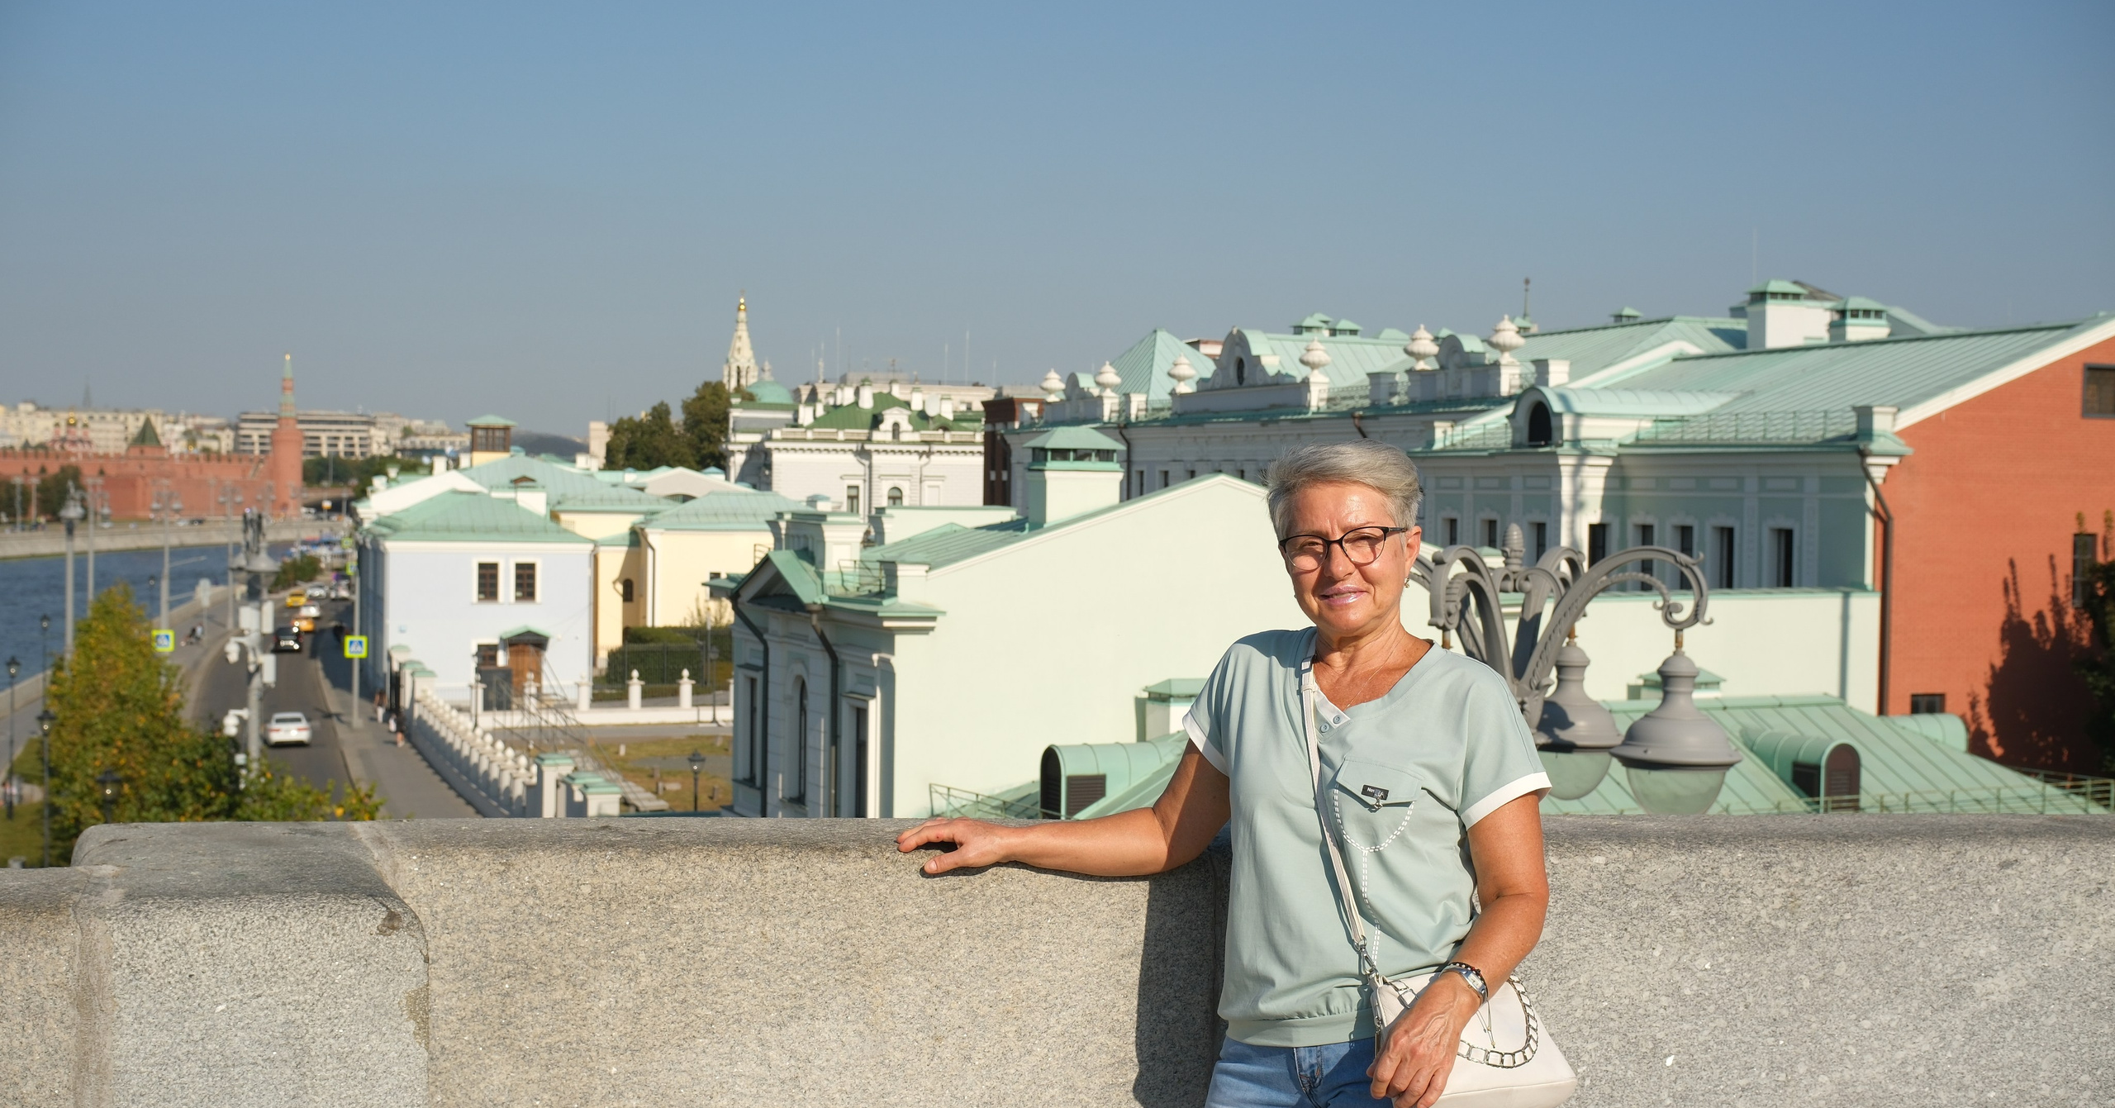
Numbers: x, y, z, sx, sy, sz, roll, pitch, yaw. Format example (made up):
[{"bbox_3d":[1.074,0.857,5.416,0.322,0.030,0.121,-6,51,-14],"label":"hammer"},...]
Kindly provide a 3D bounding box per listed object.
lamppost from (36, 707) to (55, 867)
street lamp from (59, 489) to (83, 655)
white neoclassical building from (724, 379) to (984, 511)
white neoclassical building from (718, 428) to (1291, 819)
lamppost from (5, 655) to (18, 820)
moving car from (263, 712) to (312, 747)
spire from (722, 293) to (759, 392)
[{"bbox_3d":[-26.043,6.687,62.065,0.470,5.390,0.470,0,1,-23],"label":"lamppost"},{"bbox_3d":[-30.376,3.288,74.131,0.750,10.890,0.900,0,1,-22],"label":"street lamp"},{"bbox_3d":[-21.795,-6.515,261.926,26.000,22.500,22.000,1,1,-9],"label":"white neoclassical building"},{"bbox_3d":[0.451,3.833,53.107,13.000,12.400,12.800,0,1,-22],"label":"white neoclassical building"},{"bbox_3d":[-35.066,6.123,80.865,0.450,5.380,0.450,0,1,-23],"label":"lamppost"},{"bbox_3d":[-33.642,7.503,105.516,1.840,1.460,4.800,0,1,-18],"label":"moving car"},{"bbox_3d":[-57.938,-37.310,440.252,6.800,21.000,6.800,0,1,-10],"label":"spire"}]

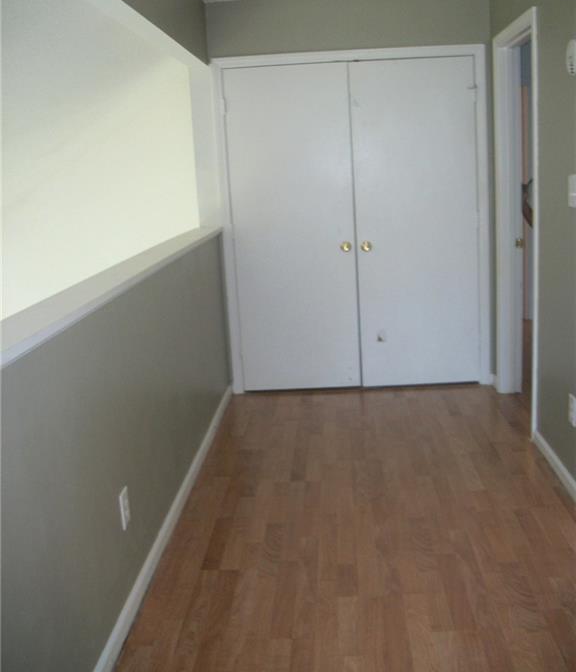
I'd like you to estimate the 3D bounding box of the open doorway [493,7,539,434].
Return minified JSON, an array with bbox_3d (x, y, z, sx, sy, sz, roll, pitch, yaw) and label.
[{"bbox_3d":[1.280,-0.577,3.869,0.125,2.102,0.900,-3,13,4],"label":"open doorway"}]

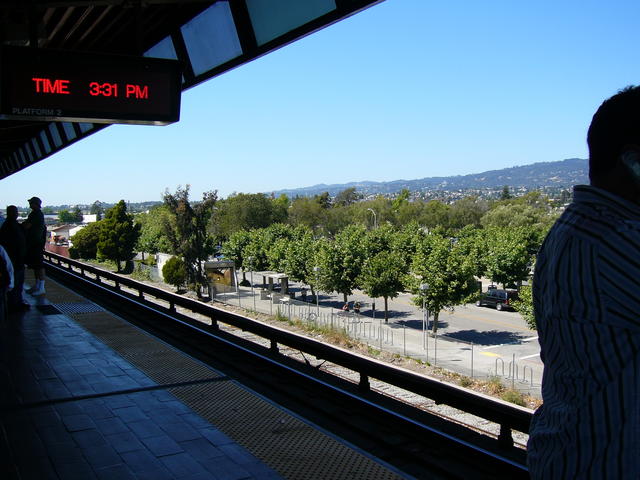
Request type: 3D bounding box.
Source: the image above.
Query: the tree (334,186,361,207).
[{"bbox_3d":[8.957,-9.948,210.111,8.700,14.810,8.700,-1,3,2],"label":"tree"}]

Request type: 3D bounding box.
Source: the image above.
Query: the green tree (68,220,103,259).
[{"bbox_3d":[-42.316,-0.045,117.271,6.520,6.970,6.320,0,3,0],"label":"green tree"}]

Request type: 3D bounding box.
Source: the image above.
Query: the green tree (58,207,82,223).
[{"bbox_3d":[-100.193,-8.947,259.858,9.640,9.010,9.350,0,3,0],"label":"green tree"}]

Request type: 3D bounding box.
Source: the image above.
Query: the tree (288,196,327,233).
[{"bbox_3d":[-2.704,-3.485,139.982,8.220,11.850,7.970,0,3,0],"label":"tree"}]

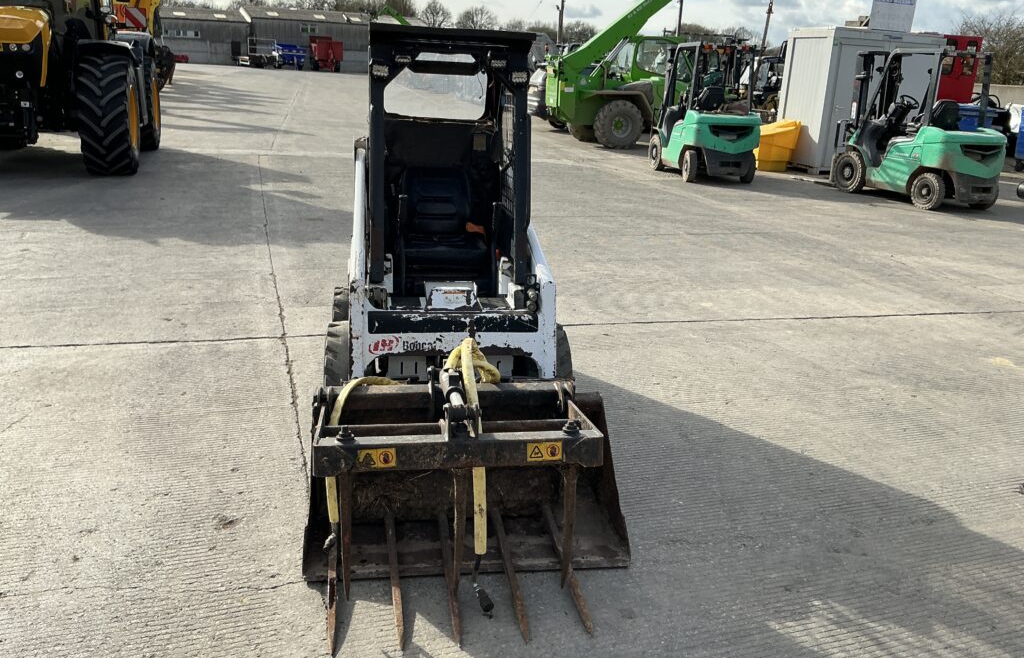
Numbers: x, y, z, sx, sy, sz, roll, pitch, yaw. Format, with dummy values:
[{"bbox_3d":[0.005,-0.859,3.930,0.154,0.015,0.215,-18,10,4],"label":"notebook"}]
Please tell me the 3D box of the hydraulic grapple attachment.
[{"bbox_3d":[-0.131,0.474,2.799,1.120,0.720,0.940,0,18,-9],"label":"hydraulic grapple attachment"}]

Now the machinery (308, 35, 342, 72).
[{"bbox_3d":[-16.207,-24.223,72.351,2.400,3.100,5.200,-4,19,-22],"label":"machinery"}]

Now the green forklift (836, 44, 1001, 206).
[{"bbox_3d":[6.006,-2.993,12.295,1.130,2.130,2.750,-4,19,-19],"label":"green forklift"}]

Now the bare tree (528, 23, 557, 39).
[{"bbox_3d":[4.480,-39.795,118.428,4.028,7.272,4.028,3,18,1],"label":"bare tree"}]

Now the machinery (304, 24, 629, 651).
[{"bbox_3d":[-0.249,-0.335,3.530,1.125,1.800,2.830,0,18,-9],"label":"machinery"}]

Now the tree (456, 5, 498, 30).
[{"bbox_3d":[-4.692,-40.135,115.149,5.880,9.012,5.880,2,18,-3],"label":"tree"}]

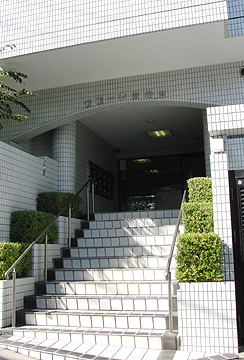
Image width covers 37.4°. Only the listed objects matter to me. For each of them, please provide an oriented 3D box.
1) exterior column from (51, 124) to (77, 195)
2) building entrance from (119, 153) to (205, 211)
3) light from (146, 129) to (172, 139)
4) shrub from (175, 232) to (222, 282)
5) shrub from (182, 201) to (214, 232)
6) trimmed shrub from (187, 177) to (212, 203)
[{"bbox_3d":[-1.257,-0.269,7.922,0.490,2.150,0.490,-3,-9,14],"label":"exterior column"},{"bbox_3d":[1.180,0.187,10.977,2.710,1.860,0.200,-3,-9,14],"label":"building entrance"},{"bbox_3d":[1.029,-1.231,9.687,0.610,0.080,0.630,-3,-9,14],"label":"light"},{"bbox_3d":[1.012,0.975,4.669,0.545,0.580,0.830,-3,-9,14],"label":"shrub"},{"bbox_3d":[1.215,0.647,5.677,0.485,0.545,0.830,-3,-9,14],"label":"shrub"},{"bbox_3d":[1.453,0.278,6.677,0.450,0.565,0.800,-3,-9,14],"label":"trimmed shrub"}]

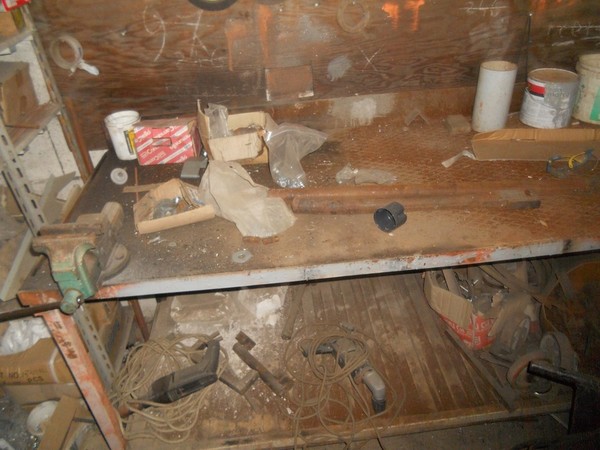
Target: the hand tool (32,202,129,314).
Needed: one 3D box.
[{"bbox_3d":[-0.435,0.066,0.975,0.130,0.175,0.300,-8,34,-4],"label":"hand tool"}]

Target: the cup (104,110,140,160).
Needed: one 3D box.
[{"bbox_3d":[-0.592,-0.298,1.584,0.112,0.130,0.112,-6,33,-2],"label":"cup"}]

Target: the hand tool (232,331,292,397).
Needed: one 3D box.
[{"bbox_3d":[-0.139,0.481,1.619,0.075,0.045,0.290,-28,40,-31],"label":"hand tool"}]

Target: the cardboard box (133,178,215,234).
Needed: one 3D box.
[{"bbox_3d":[-0.344,-0.060,1.258,0.200,0.060,0.140,-15,35,-16],"label":"cardboard box"}]

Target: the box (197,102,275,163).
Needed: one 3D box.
[{"bbox_3d":[-0.209,-0.286,1.524,0.190,0.125,0.170,-6,33,-2],"label":"box"}]

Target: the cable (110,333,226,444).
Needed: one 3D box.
[{"bbox_3d":[-0.416,0.520,1.561,0.340,0.080,0.400,-6,33,-2],"label":"cable"}]

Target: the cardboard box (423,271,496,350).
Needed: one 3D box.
[{"bbox_3d":[0.610,0.280,1.710,0.170,0.180,0.250,-18,36,-20],"label":"cardboard box"}]

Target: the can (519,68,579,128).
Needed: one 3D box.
[{"bbox_3d":[0.848,-0.433,1.592,0.158,0.156,0.158,-6,33,-2],"label":"can"}]

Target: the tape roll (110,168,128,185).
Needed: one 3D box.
[{"bbox_3d":[-0.563,-0.153,1.456,0.053,0.026,0.053,-6,33,-2],"label":"tape roll"}]

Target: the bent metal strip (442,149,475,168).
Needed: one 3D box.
[{"bbox_3d":[0.478,-0.202,1.399,0.100,0.033,0.045,-6,33,-2],"label":"bent metal strip"}]

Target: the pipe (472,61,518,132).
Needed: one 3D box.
[{"bbox_3d":[0.649,-0.426,1.562,0.112,0.204,0.112,-6,33,-2],"label":"pipe"}]

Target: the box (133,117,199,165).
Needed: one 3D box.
[{"bbox_3d":[-0.441,-0.283,1.552,0.180,0.120,0.092,-3,33,3],"label":"box"}]

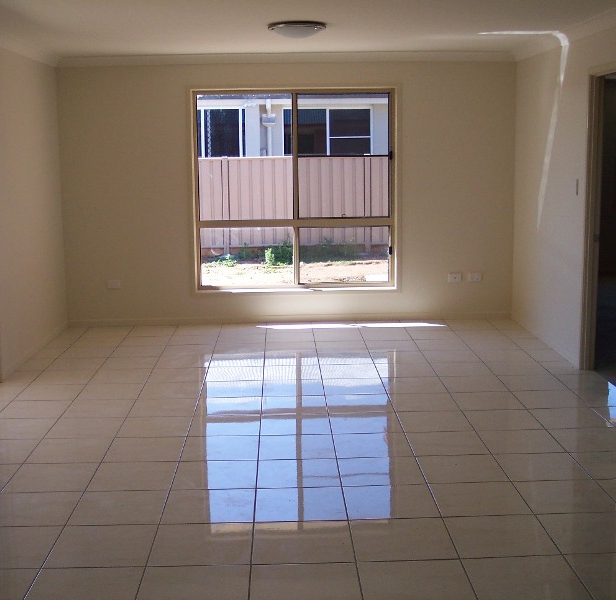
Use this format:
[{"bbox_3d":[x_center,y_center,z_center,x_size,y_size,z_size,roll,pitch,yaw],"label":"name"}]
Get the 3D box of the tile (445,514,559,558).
[{"bbox_3d":[0.782,0.962,3.568,0.400,0.010,0.400,-1,10,-2],"label":"tile"}]

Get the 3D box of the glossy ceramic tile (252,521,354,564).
[{"bbox_3d":[-0.020,0.977,3.534,0.400,0.010,0.400,-1,10,-2],"label":"glossy ceramic tile"}]

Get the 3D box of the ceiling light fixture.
[{"bbox_3d":[-0.073,-1.865,6.100,0.400,0.085,0.400,-1,10,-2],"label":"ceiling light fixture"}]

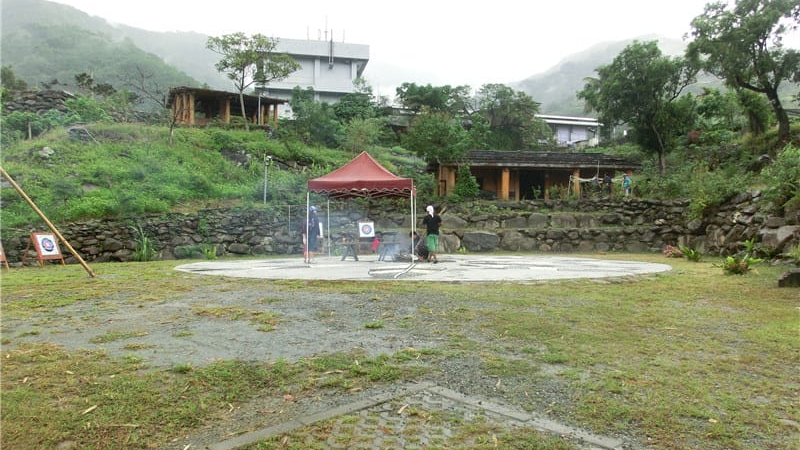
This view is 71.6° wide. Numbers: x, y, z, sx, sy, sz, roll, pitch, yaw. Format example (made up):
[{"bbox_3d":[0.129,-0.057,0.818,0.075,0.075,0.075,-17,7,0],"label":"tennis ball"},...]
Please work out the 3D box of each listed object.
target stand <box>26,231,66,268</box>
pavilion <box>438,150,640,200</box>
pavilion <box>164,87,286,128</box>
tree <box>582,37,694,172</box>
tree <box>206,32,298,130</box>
[{"bbox_3d":[-9.560,0.660,14.900,0.750,0.950,0.680,0,1,18],"label":"target stand"},{"bbox_3d":[8.100,-3.100,34.700,12.600,3.150,5.000,-1,1,-12],"label":"pavilion"},{"bbox_3d":[-13.000,-8.800,41.500,4.500,2.800,7.600,0,2,43],"label":"pavilion"},{"bbox_3d":[15.400,-7.900,36.500,7.600,8.600,7.000,-1,1,0],"label":"tree"},{"bbox_3d":[-10.500,-10.300,39.500,6.400,6.900,6.000,-1,1,0],"label":"tree"}]

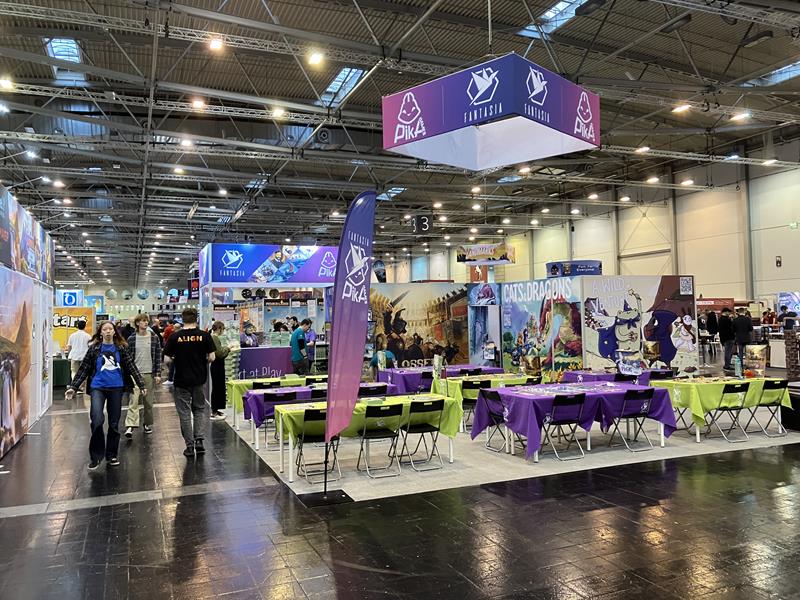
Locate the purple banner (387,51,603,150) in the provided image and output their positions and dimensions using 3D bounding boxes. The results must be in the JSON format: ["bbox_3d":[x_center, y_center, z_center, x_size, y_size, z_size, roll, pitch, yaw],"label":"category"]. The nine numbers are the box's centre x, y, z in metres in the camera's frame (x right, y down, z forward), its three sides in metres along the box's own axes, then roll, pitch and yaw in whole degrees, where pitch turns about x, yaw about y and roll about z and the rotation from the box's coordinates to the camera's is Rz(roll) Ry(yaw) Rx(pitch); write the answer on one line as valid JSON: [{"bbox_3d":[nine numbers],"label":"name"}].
[{"bbox_3d":[1.800,-3.459,12.627,3.000,1.000,3.000,-2,-2,43],"label":"purple banner"}]

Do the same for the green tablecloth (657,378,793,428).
[{"bbox_3d":[4.493,1.411,9.147,1.700,0.540,0.850,0,-1,-23],"label":"green tablecloth"}]

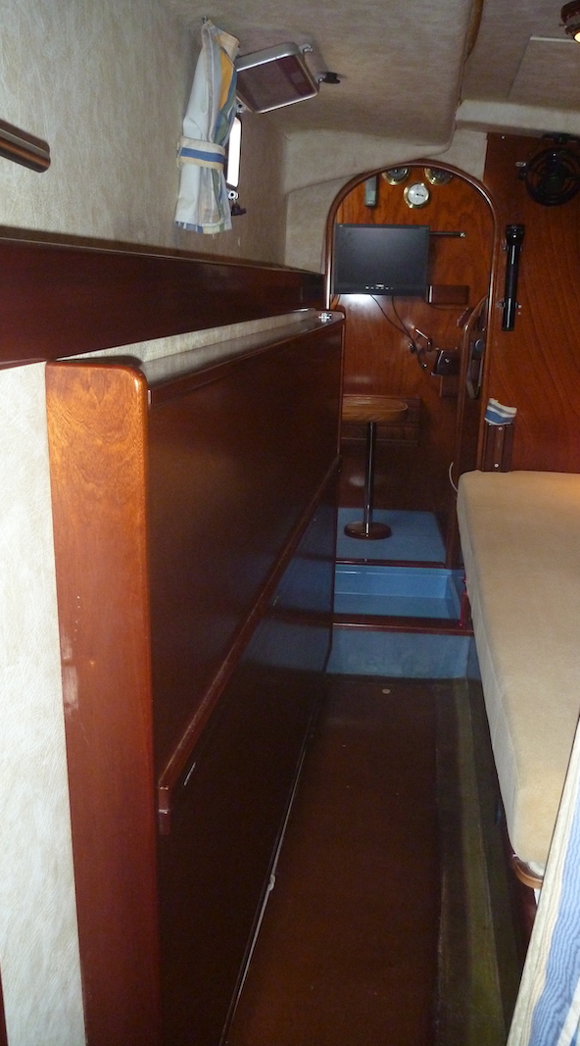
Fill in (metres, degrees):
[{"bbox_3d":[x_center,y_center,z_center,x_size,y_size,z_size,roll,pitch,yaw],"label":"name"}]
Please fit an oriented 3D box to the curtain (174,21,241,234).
[{"bbox_3d":[-0.152,-0.724,1.561,0.075,0.355,0.180,5,16,16],"label":"curtain"}]

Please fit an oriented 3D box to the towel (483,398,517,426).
[{"bbox_3d":[0.676,-0.354,2.708,0.100,0.085,0.050,3,16,8],"label":"towel"}]

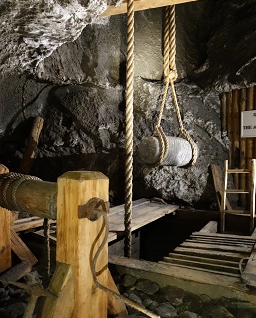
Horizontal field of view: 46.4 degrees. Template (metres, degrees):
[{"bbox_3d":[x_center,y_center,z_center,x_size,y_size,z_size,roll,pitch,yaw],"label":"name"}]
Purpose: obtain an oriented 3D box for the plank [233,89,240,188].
[{"bbox_3d":[1.962,-0.262,5.400,0.120,2.000,0.130,1,0,-43],"label":"plank"}]

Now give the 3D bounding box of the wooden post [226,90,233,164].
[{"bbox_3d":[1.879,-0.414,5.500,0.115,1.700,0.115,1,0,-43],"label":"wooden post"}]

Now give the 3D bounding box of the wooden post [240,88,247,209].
[{"bbox_3d":[2.055,-0.186,5.300,0.120,2.250,0.120,1,0,-43],"label":"wooden post"}]

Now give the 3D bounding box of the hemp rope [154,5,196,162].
[{"bbox_3d":[0.531,-0.849,3.450,0.460,1.860,0.330,1,0,-42],"label":"hemp rope"}]

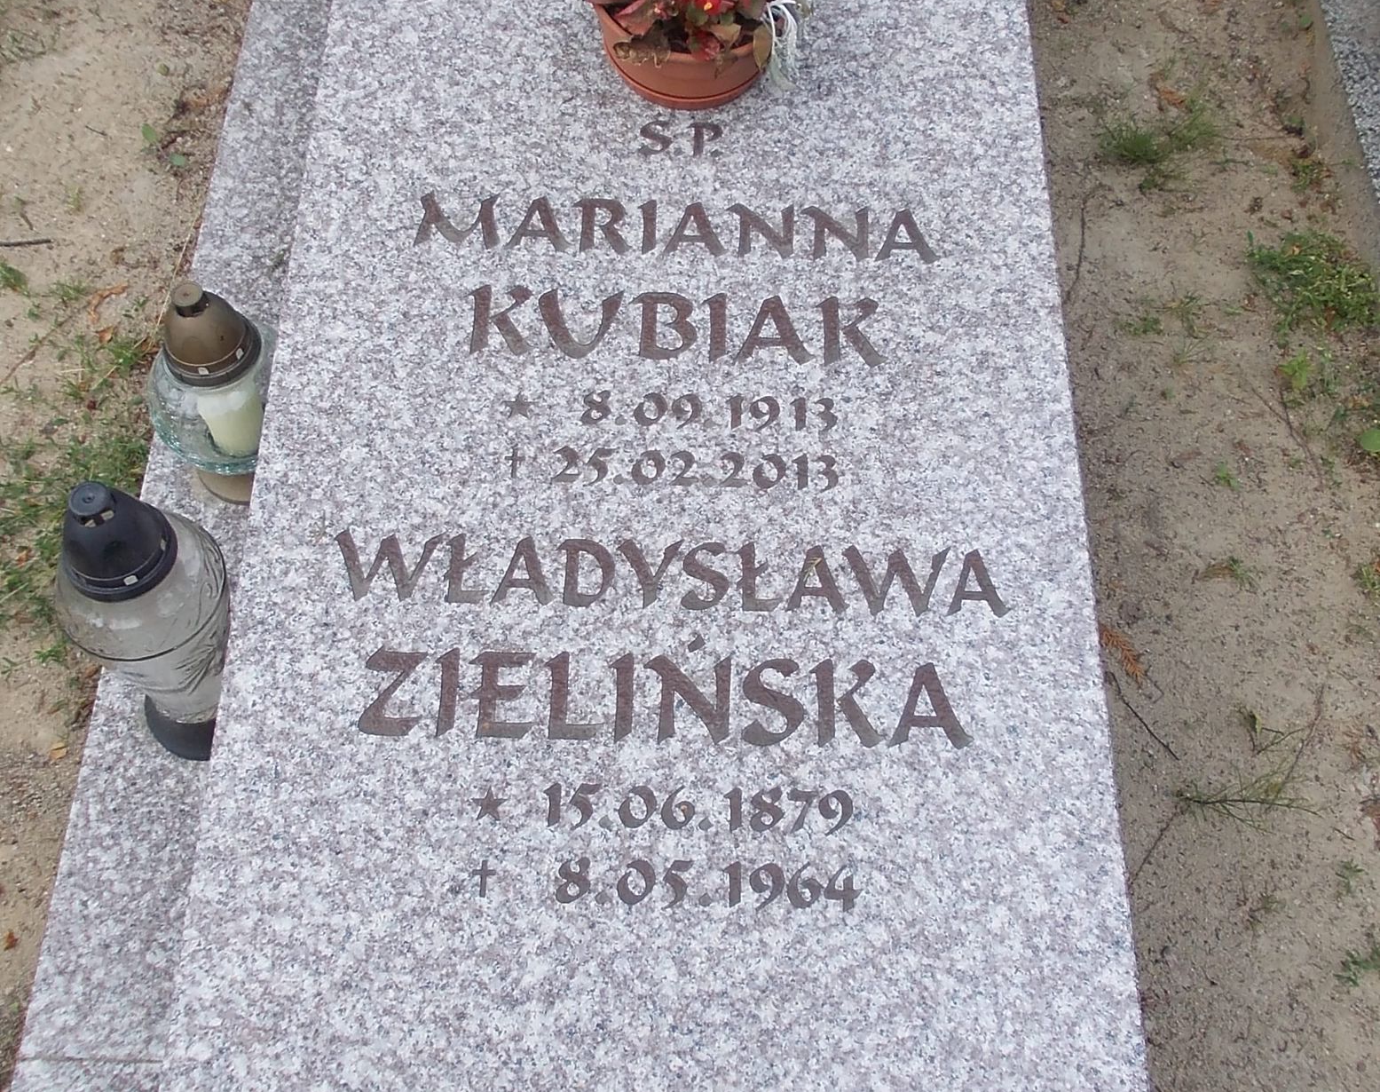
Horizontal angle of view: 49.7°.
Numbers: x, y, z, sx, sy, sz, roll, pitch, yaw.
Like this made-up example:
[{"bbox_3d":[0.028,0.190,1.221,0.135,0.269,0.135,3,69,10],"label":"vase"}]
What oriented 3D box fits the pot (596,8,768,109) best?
[{"bbox_3d":[0.000,-0.481,1.349,0.185,0.092,0.185,0,64,0],"label":"pot"}]

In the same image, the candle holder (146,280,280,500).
[{"bbox_3d":[-0.416,-0.148,1.337,0.142,0.238,0.142,1,60,0],"label":"candle holder"}]

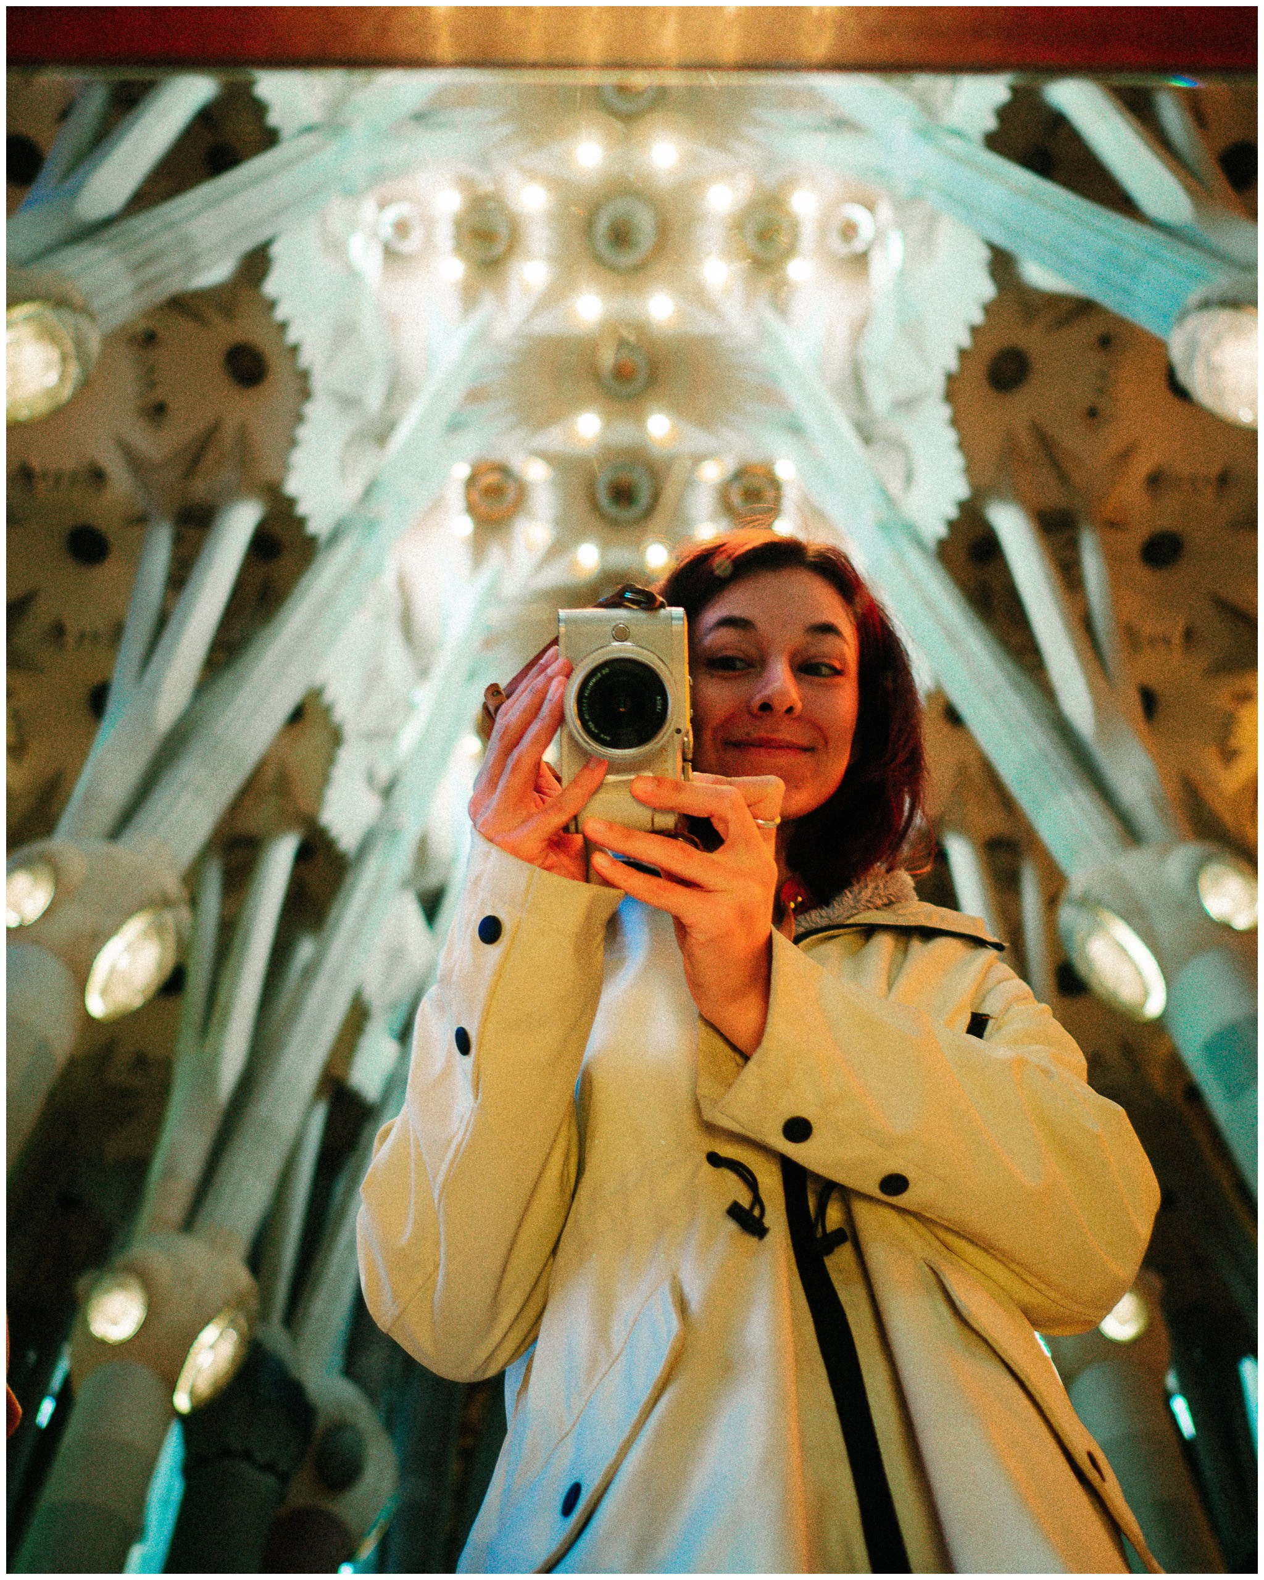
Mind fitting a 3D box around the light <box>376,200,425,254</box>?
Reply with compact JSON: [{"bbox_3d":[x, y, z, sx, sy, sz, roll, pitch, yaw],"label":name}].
[{"bbox_3d":[-6.200,-15.159,37.781,1.263,0.350,1.263,0,-62,-1],"label":"light"}]

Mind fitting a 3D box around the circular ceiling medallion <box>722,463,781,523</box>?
[{"bbox_3d":[3.654,-9.126,43.036,1.818,0.350,1.818,0,-62,0],"label":"circular ceiling medallion"}]

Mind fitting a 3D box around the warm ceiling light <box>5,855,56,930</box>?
[{"bbox_3d":[-7.699,1.249,17.619,0.900,1.100,0.400,13,-43,-8],"label":"warm ceiling light"}]

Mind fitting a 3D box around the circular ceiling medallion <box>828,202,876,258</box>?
[{"bbox_3d":[5.952,-15.137,37.894,1.334,0.350,1.334,0,-62,0],"label":"circular ceiling medallion"}]

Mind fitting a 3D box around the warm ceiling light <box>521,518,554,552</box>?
[{"bbox_3d":[-2.874,-7.758,42.695,0.800,0.500,0.800,0,-62,-1],"label":"warm ceiling light"}]

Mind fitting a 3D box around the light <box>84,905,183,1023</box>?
[{"bbox_3d":[-6.478,2.255,18.254,0.450,1.700,1.250,1,-60,22],"label":"light"}]

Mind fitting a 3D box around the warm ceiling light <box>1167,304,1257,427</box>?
[{"bbox_3d":[6.664,-4.562,15.358,0.450,1.700,1.250,-1,-60,-23],"label":"warm ceiling light"}]

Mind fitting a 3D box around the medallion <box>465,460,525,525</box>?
[{"bbox_3d":[-4.215,-9.130,42.968,1.815,0.350,1.815,0,-62,-1],"label":"medallion"}]

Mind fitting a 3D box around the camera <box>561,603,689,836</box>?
[{"bbox_3d":[-0.004,-0.037,0.728,0.068,0.068,0.117,-2,-83,0],"label":"camera"}]

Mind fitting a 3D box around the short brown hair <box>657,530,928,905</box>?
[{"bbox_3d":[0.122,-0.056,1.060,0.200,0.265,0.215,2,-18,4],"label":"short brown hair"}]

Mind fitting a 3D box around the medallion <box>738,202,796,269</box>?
[{"bbox_3d":[3.843,-15.666,39.522,1.669,0.350,1.669,0,-62,-1],"label":"medallion"}]

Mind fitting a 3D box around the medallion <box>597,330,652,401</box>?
[{"bbox_3d":[-0.237,-12.531,41.400,1.676,0.350,1.676,0,-62,-1],"label":"medallion"}]

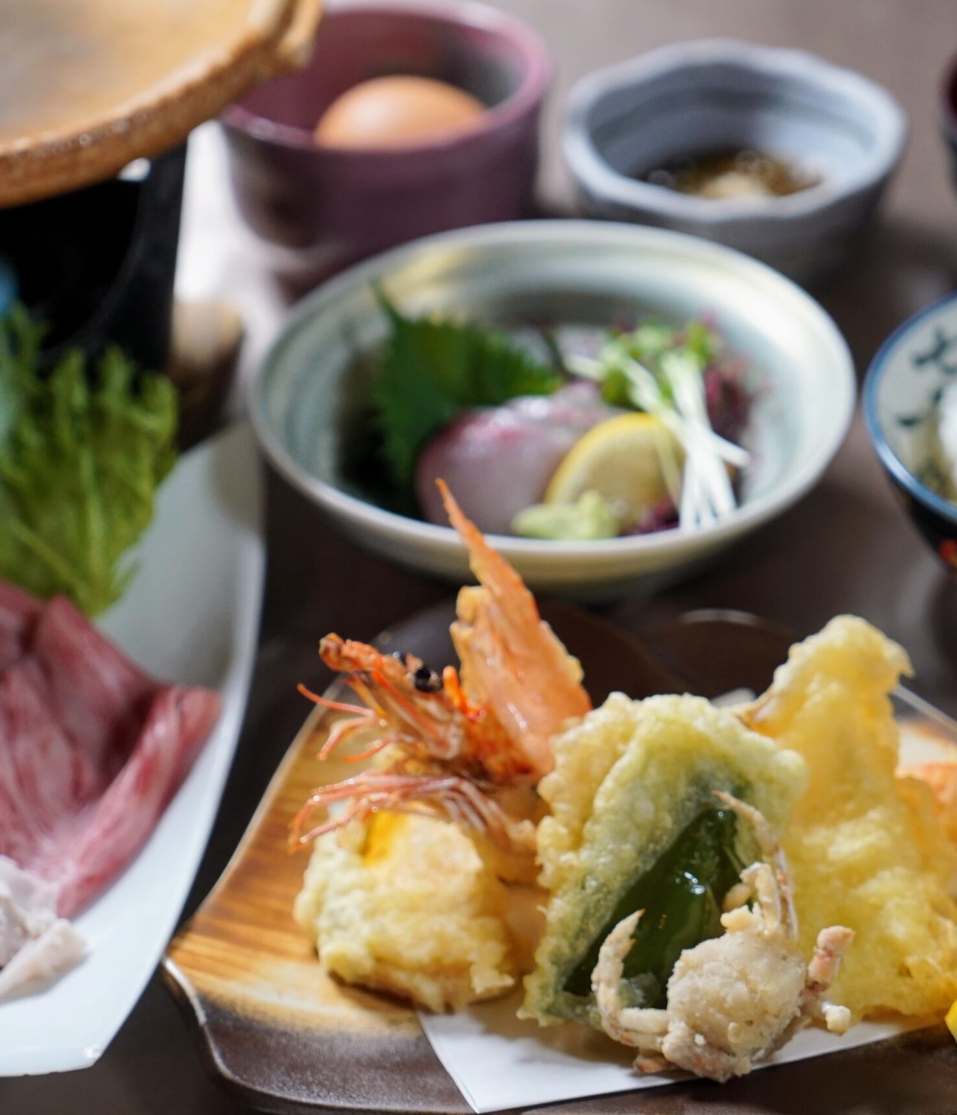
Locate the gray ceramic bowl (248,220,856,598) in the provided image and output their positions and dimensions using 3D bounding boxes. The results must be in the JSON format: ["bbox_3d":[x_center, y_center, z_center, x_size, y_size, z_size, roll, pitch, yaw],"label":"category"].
[{"bbox_3d":[0.019,-0.027,0.741,0.152,0.049,0.152,-2,38,2],"label":"gray ceramic bowl"}]

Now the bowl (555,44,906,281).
[{"bbox_3d":[0.074,-0.106,0.842,0.103,0.045,0.103,-2,38,2],"label":"bowl"}]

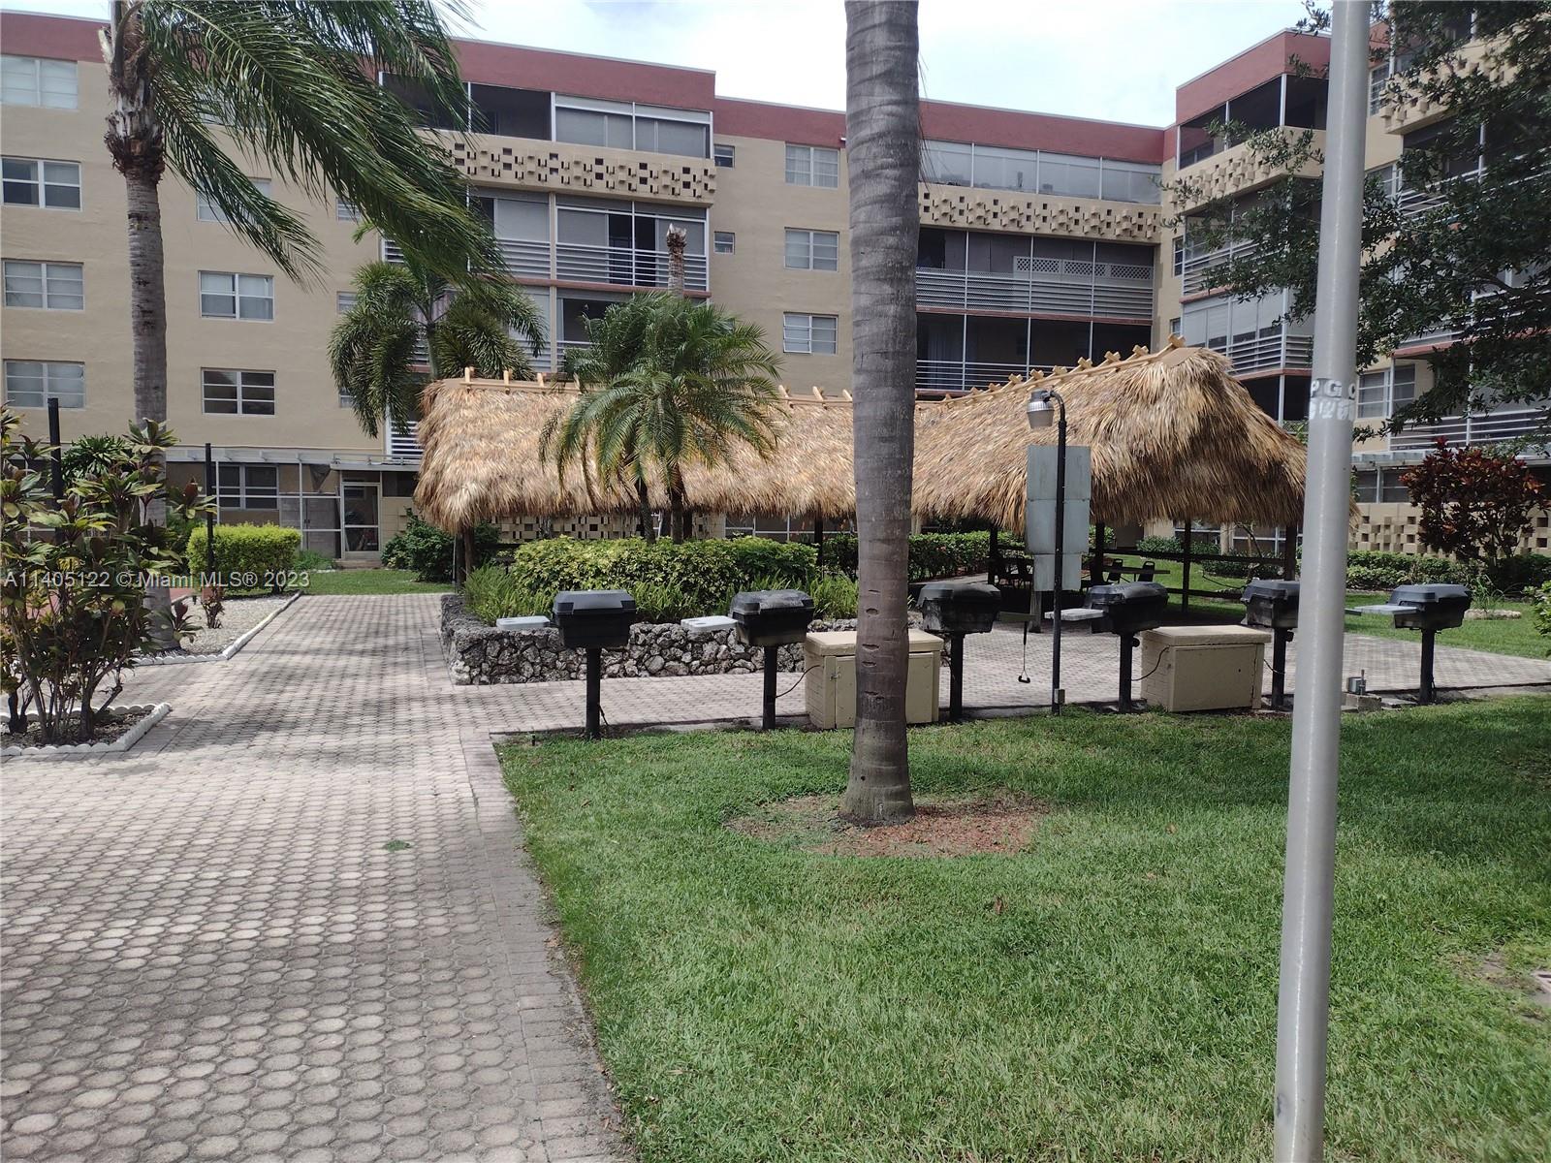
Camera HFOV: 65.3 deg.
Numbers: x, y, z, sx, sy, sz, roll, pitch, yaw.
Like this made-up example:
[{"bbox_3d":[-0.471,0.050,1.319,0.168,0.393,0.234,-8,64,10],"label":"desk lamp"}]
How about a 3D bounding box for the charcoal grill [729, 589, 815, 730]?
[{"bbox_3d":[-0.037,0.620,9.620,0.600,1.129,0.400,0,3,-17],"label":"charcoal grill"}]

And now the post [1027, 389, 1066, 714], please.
[{"bbox_3d":[2.404,-0.263,10.599,0.330,2.860,0.220,2,3,11],"label":"post"}]

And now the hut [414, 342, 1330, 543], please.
[{"bbox_3d":[0.448,-1.864,23.771,14.017,4.500,14.675,0,3,-17],"label":"hut"}]

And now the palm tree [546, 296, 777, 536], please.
[{"bbox_3d":[-1.421,-1.585,15.342,2.900,3.900,2.900,0,3,-17],"label":"palm tree"}]

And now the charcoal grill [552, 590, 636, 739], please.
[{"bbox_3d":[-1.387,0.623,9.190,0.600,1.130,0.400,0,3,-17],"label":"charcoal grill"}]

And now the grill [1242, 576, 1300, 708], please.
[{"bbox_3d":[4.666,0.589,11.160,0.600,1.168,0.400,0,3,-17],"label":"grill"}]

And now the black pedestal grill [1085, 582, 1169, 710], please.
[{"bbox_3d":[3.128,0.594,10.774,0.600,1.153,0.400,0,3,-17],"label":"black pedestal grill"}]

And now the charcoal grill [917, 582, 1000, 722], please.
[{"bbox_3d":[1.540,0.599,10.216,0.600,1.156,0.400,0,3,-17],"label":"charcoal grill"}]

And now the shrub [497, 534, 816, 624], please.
[{"bbox_3d":[-1.380,-0.015,13.985,3.350,0.950,1.700,0,3,-17],"label":"shrub"}]

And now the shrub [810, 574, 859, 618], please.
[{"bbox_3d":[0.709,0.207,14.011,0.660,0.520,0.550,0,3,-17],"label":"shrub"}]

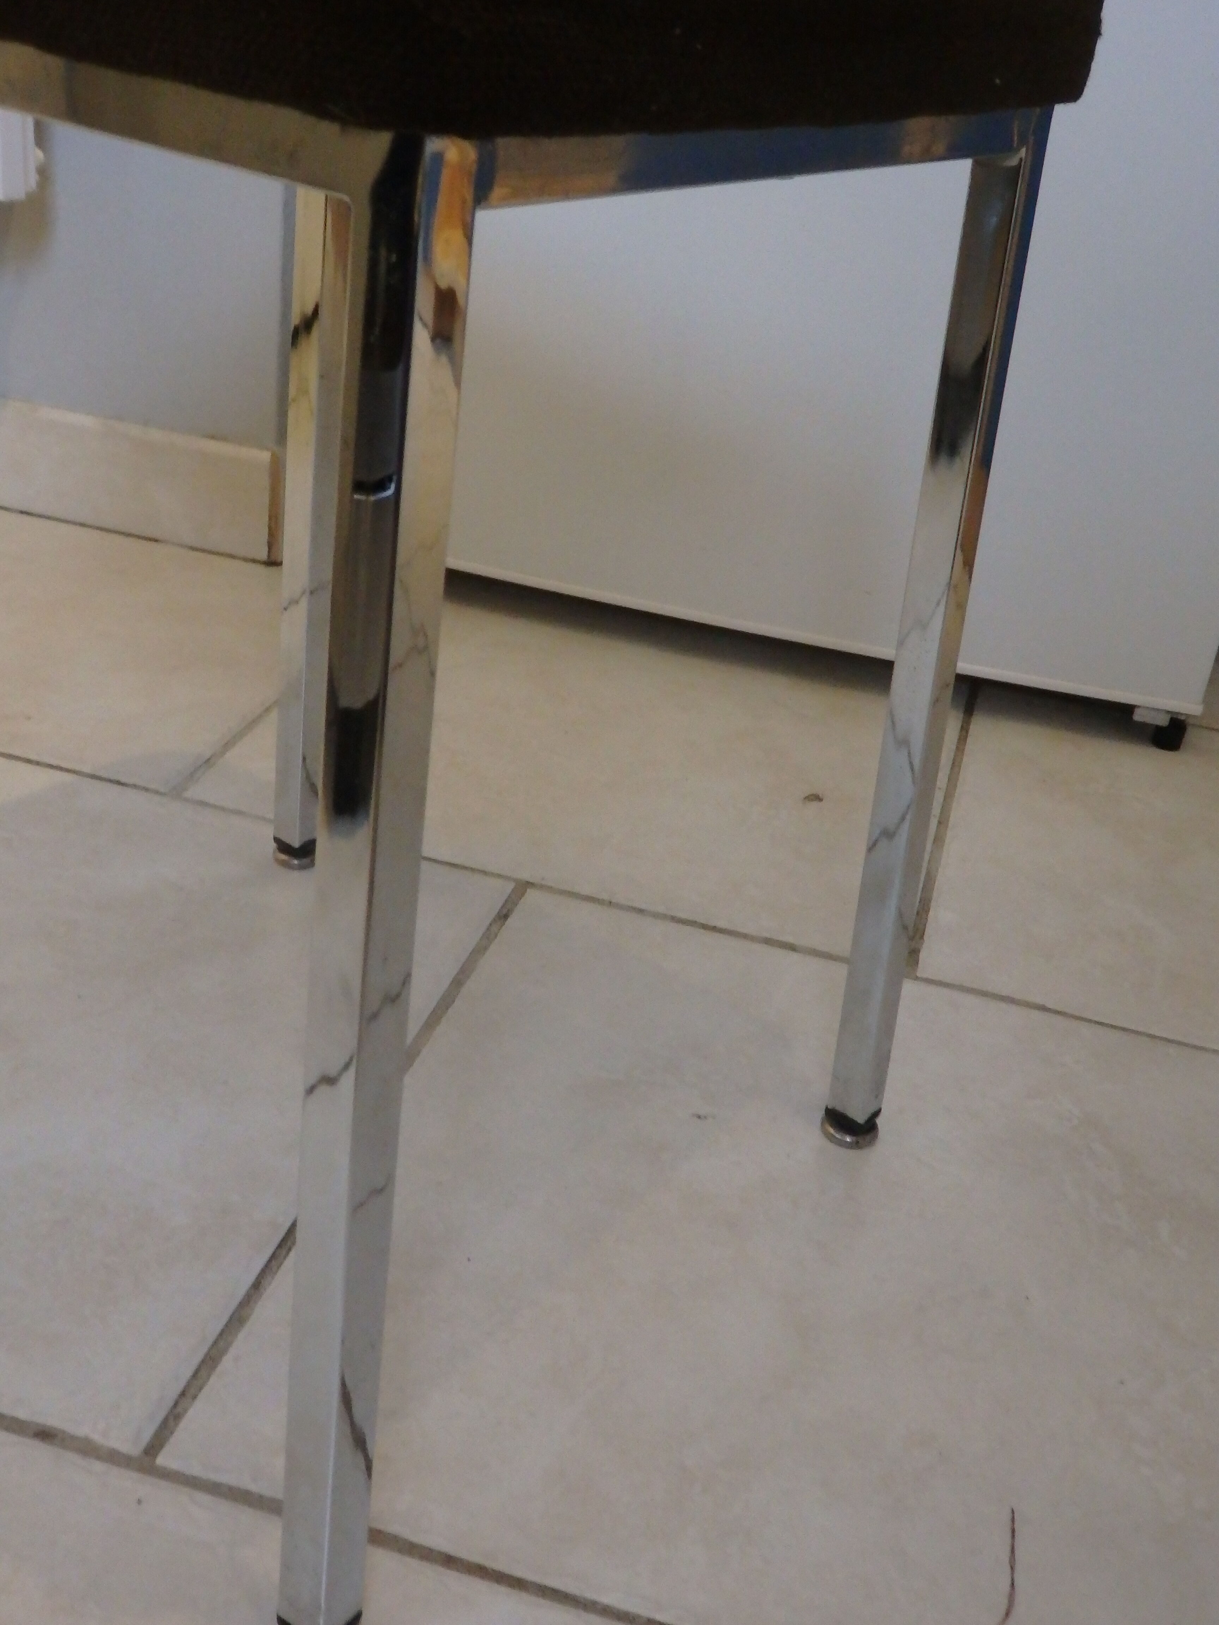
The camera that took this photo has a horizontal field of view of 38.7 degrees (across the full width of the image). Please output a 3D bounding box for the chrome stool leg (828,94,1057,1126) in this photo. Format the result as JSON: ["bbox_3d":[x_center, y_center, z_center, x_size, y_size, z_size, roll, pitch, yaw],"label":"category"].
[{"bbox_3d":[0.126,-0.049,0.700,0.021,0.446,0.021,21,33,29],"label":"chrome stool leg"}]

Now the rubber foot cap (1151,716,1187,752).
[{"bbox_3d":[0.404,-0.058,1.251,0.022,0.021,0.022,13,28,10],"label":"rubber foot cap"}]

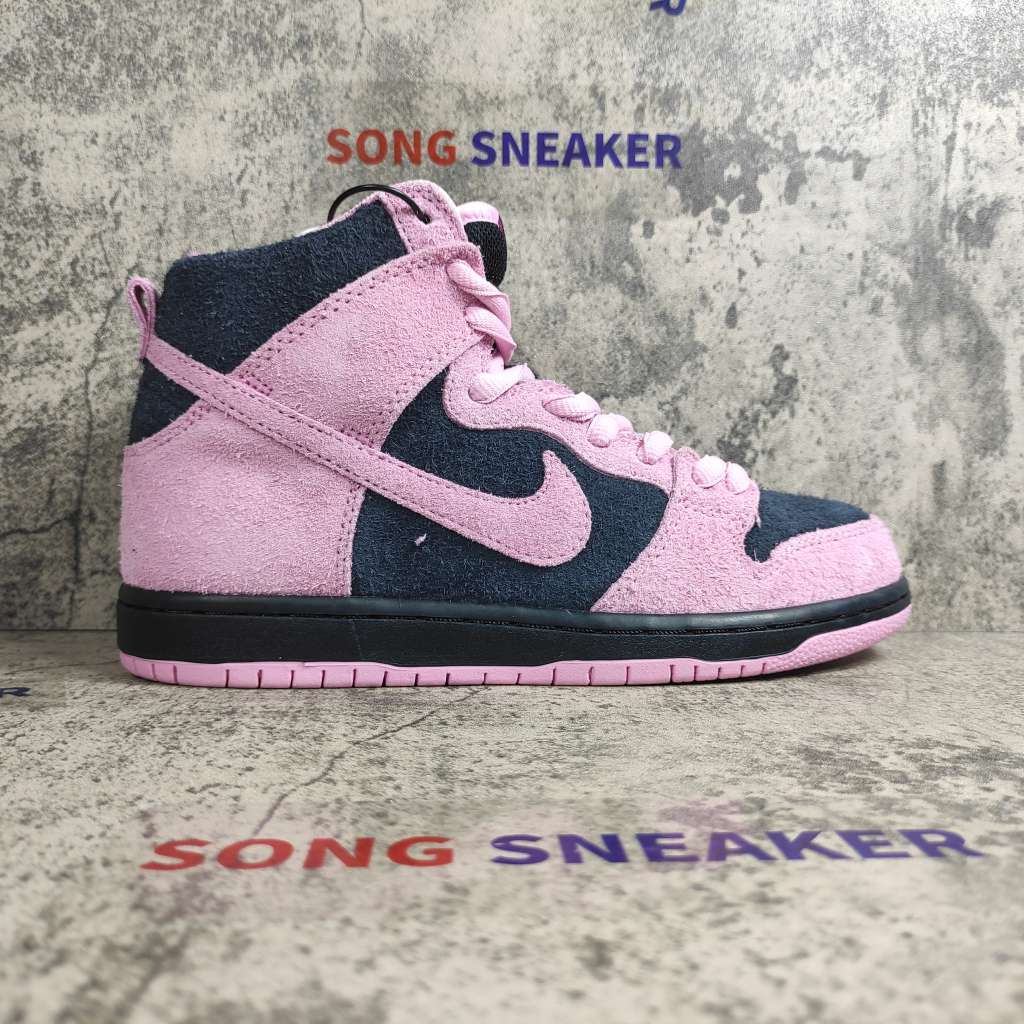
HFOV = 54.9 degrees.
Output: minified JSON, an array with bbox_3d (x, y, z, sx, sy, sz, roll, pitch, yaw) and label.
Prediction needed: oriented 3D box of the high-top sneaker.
[{"bbox_3d":[0.007,-0.032,0.369,0.298,0.175,0.109,0,2,-6],"label":"high-top sneaker"}]

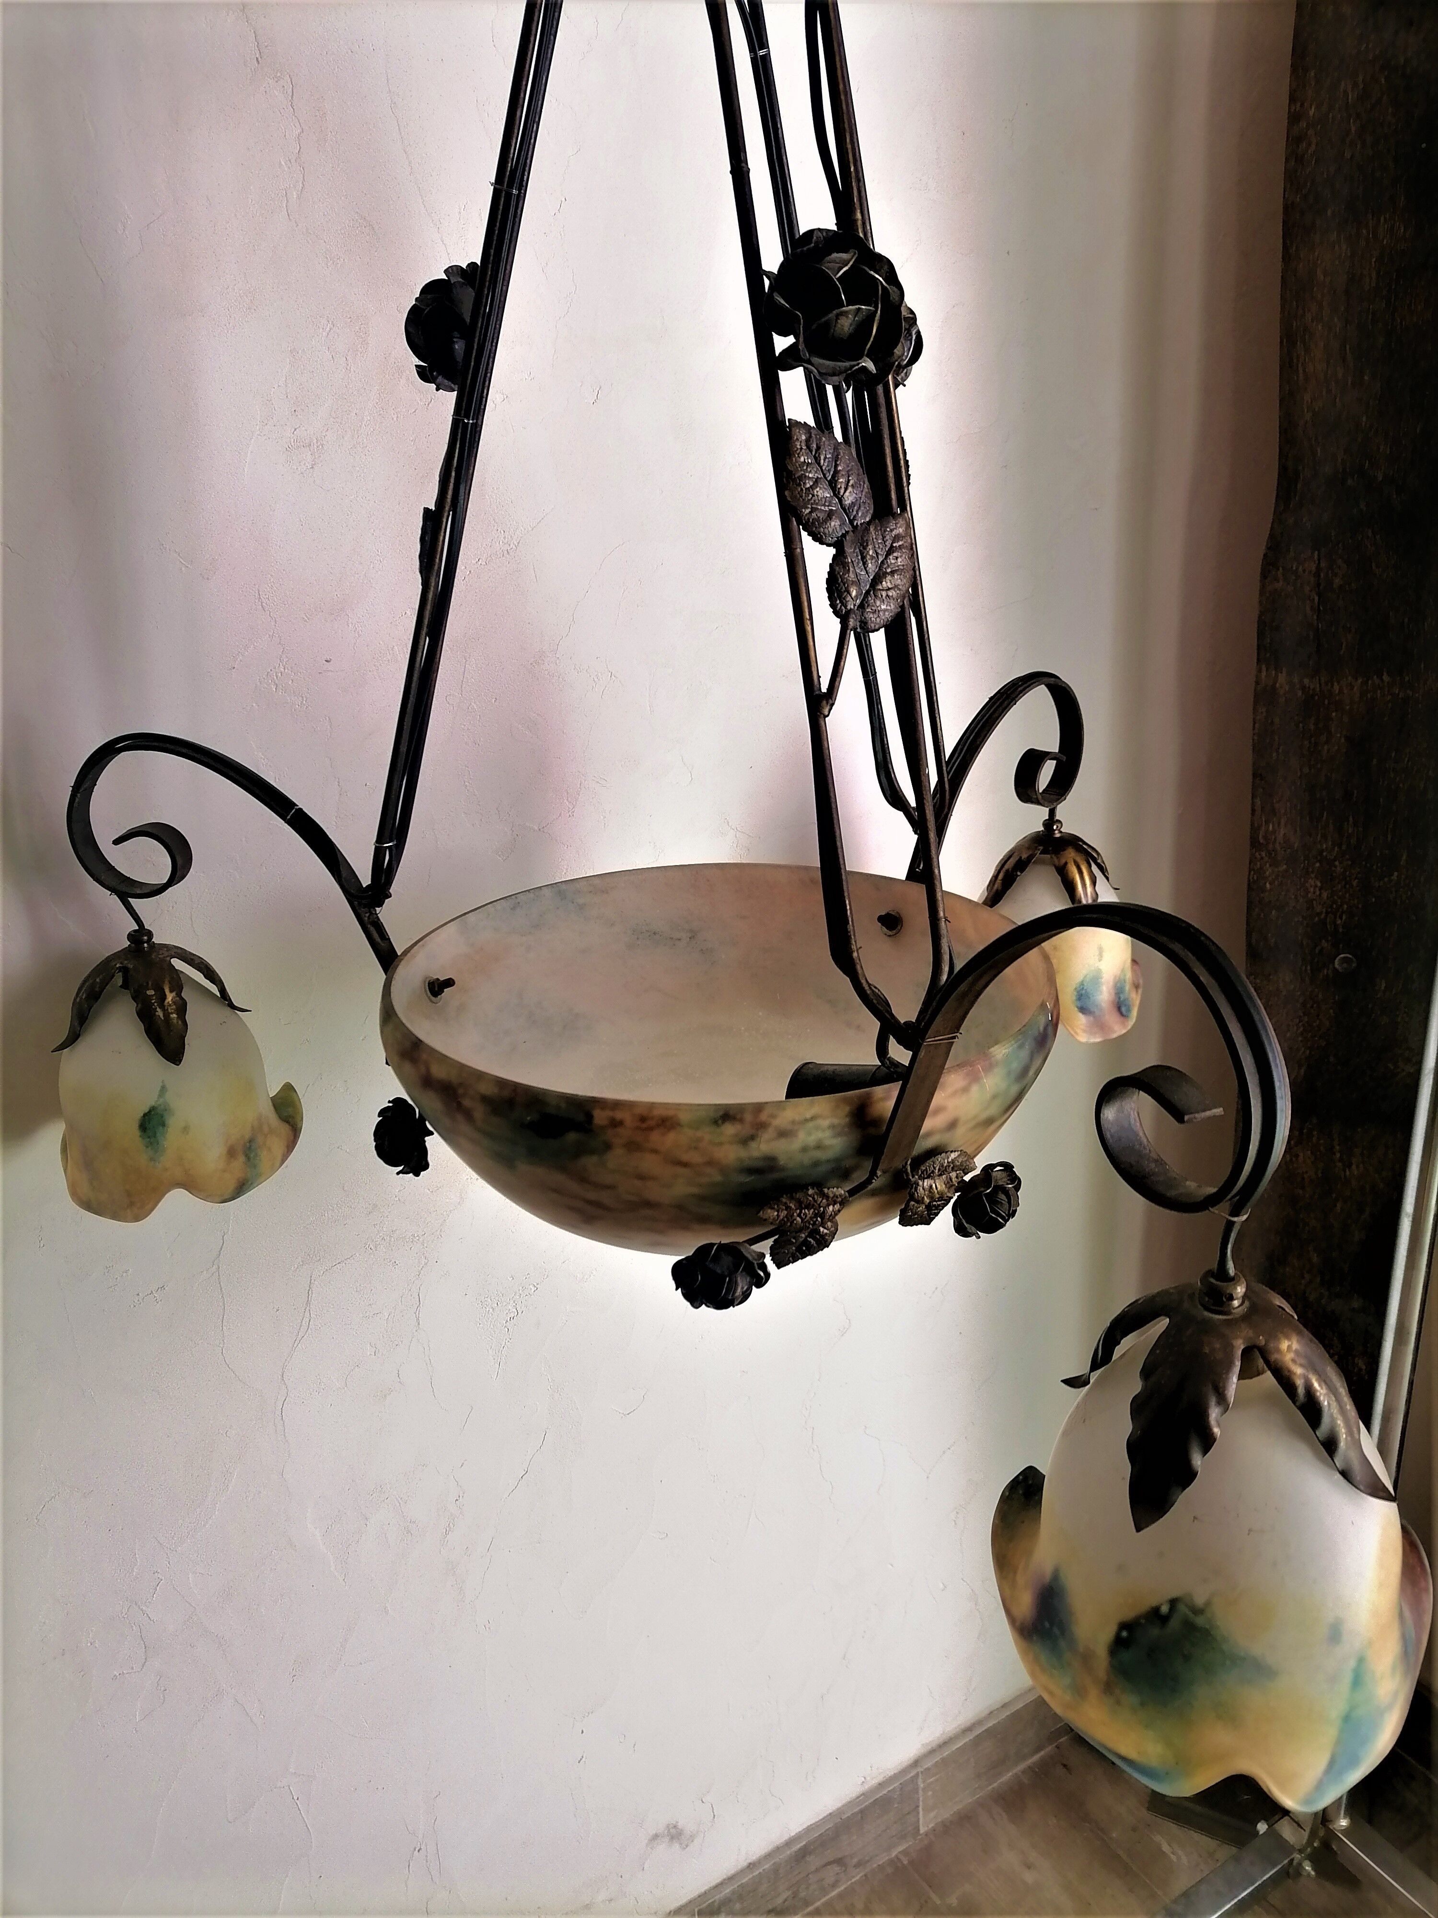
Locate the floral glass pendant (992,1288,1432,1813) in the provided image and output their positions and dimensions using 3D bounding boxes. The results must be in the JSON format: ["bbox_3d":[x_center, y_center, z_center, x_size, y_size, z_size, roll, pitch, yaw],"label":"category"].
[{"bbox_3d":[0.165,0.177,0.481,0.141,0.122,0.141,-4,20,0],"label":"floral glass pendant"}]

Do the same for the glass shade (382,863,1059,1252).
[{"bbox_3d":[0.003,0.066,0.774,0.343,0.141,0.343,-1,20,0],"label":"glass shade"}]

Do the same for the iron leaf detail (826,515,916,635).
[{"bbox_3d":[0.060,-0.151,0.568,0.036,0.052,0.012,27,1,-18],"label":"iron leaf detail"}]

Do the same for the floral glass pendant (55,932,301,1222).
[{"bbox_3d":[-0.312,0.051,0.810,0.133,0.139,0.133,-2,20,0],"label":"floral glass pendant"}]

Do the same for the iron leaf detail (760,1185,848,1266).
[{"bbox_3d":[0.036,0.112,0.609,0.043,0.036,0.030,-11,22,-21],"label":"iron leaf detail"}]

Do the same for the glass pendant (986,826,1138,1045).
[{"bbox_3d":[0.233,-0.034,1.028,0.129,0.141,0.129,-5,21,0],"label":"glass pendant"}]

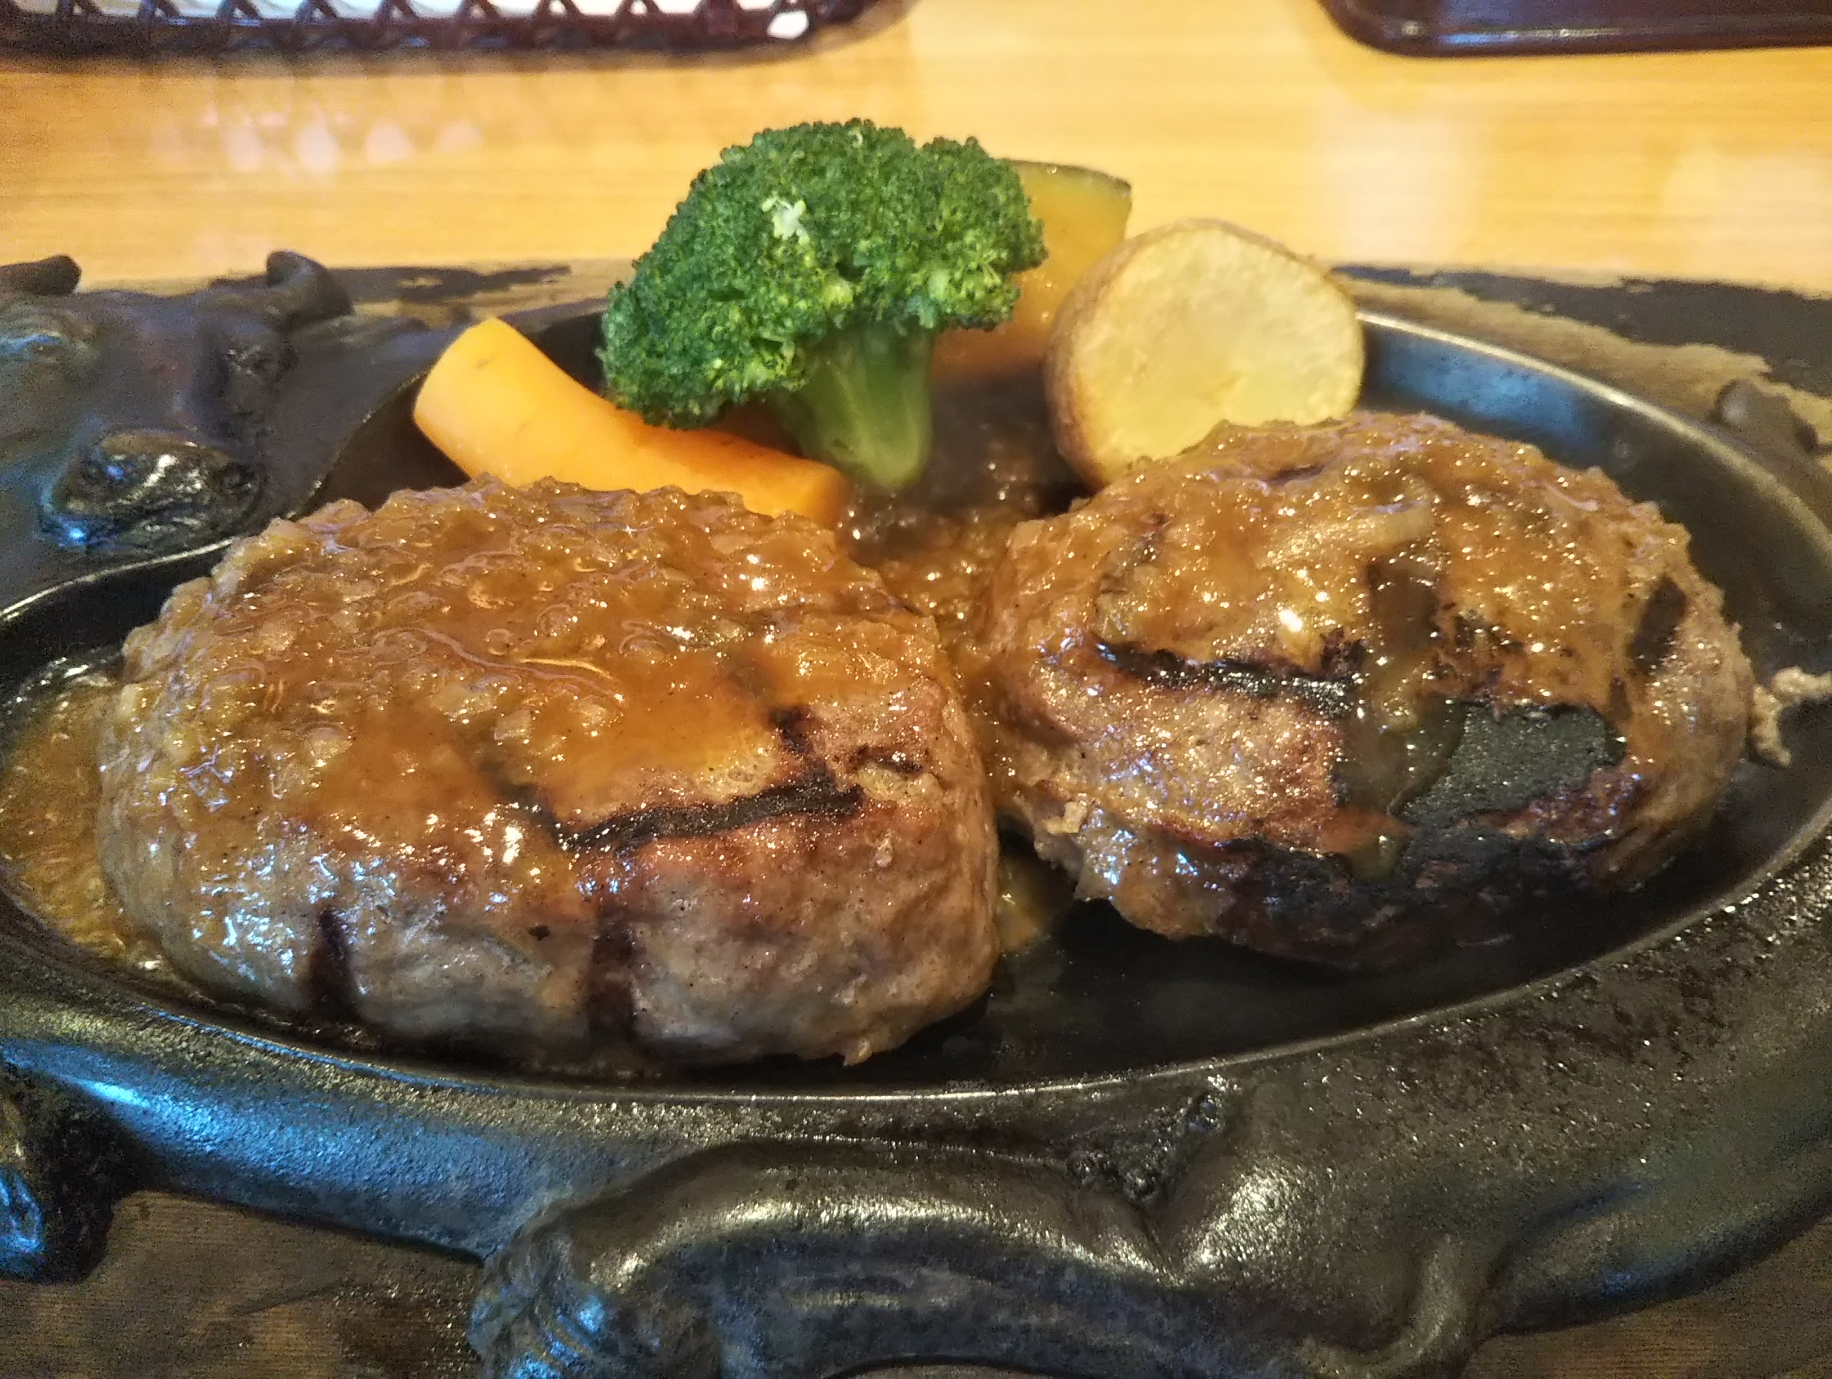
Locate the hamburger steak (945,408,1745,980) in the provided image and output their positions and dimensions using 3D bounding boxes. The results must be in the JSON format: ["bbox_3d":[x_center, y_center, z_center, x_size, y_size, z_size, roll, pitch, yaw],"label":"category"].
[{"bbox_3d":[0.051,-0.003,0.185,0.083,0.037,0.068,-6,41,-7],"label":"hamburger steak"}]

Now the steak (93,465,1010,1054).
[{"bbox_3d":[-0.038,0.007,0.171,0.095,0.041,0.061,8,42,10],"label":"steak"}]

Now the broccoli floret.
[{"bbox_3d":[-0.014,-0.052,0.227,0.064,0.055,0.057,0,41,0],"label":"broccoli floret"}]

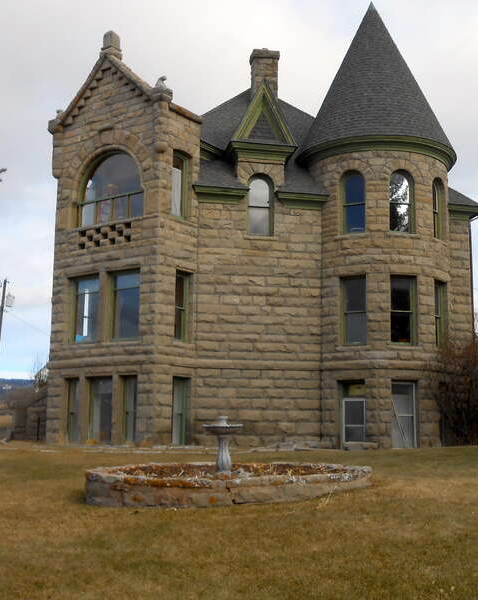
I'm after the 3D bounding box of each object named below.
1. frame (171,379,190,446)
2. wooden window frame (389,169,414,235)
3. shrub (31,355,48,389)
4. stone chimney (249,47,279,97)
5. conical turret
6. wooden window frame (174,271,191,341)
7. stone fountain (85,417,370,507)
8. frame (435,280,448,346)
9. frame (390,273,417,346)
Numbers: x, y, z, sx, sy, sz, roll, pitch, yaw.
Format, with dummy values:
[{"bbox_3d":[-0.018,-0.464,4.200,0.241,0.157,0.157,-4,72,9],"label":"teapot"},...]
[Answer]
[{"bbox_3d":[-1.798,3.421,24.158,0.160,2.070,0.920,-6,-11,38],"label":"frame"},{"bbox_3d":[5.470,-3.295,26.236,0.880,2.103,0.200,2,-9,-12],"label":"wooden window frame"},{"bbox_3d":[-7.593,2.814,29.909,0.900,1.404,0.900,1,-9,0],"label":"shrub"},{"bbox_3d":[1.080,-9.373,32.645,1.080,2.113,1.000,3,-9,-11],"label":"stone chimney"},{"bbox_3d":[4.977,-7.858,28.965,5.690,6.649,5.690,1,-9,0],"label":"conical turret"},{"bbox_3d":[-1.788,0.214,24.863,0.160,2.238,0.920,-6,-11,38],"label":"wooden window frame"},{"bbox_3d":[-0.188,2.597,13.075,4.750,1.300,4.750,1,-9,0],"label":"stone fountain"},{"bbox_3d":[6.759,0.423,26.524,0.200,2.300,0.920,-6,-11,35],"label":"frame"},{"bbox_3d":[5.314,0.308,25.463,0.950,2.276,0.160,3,-9,-11],"label":"frame"}]

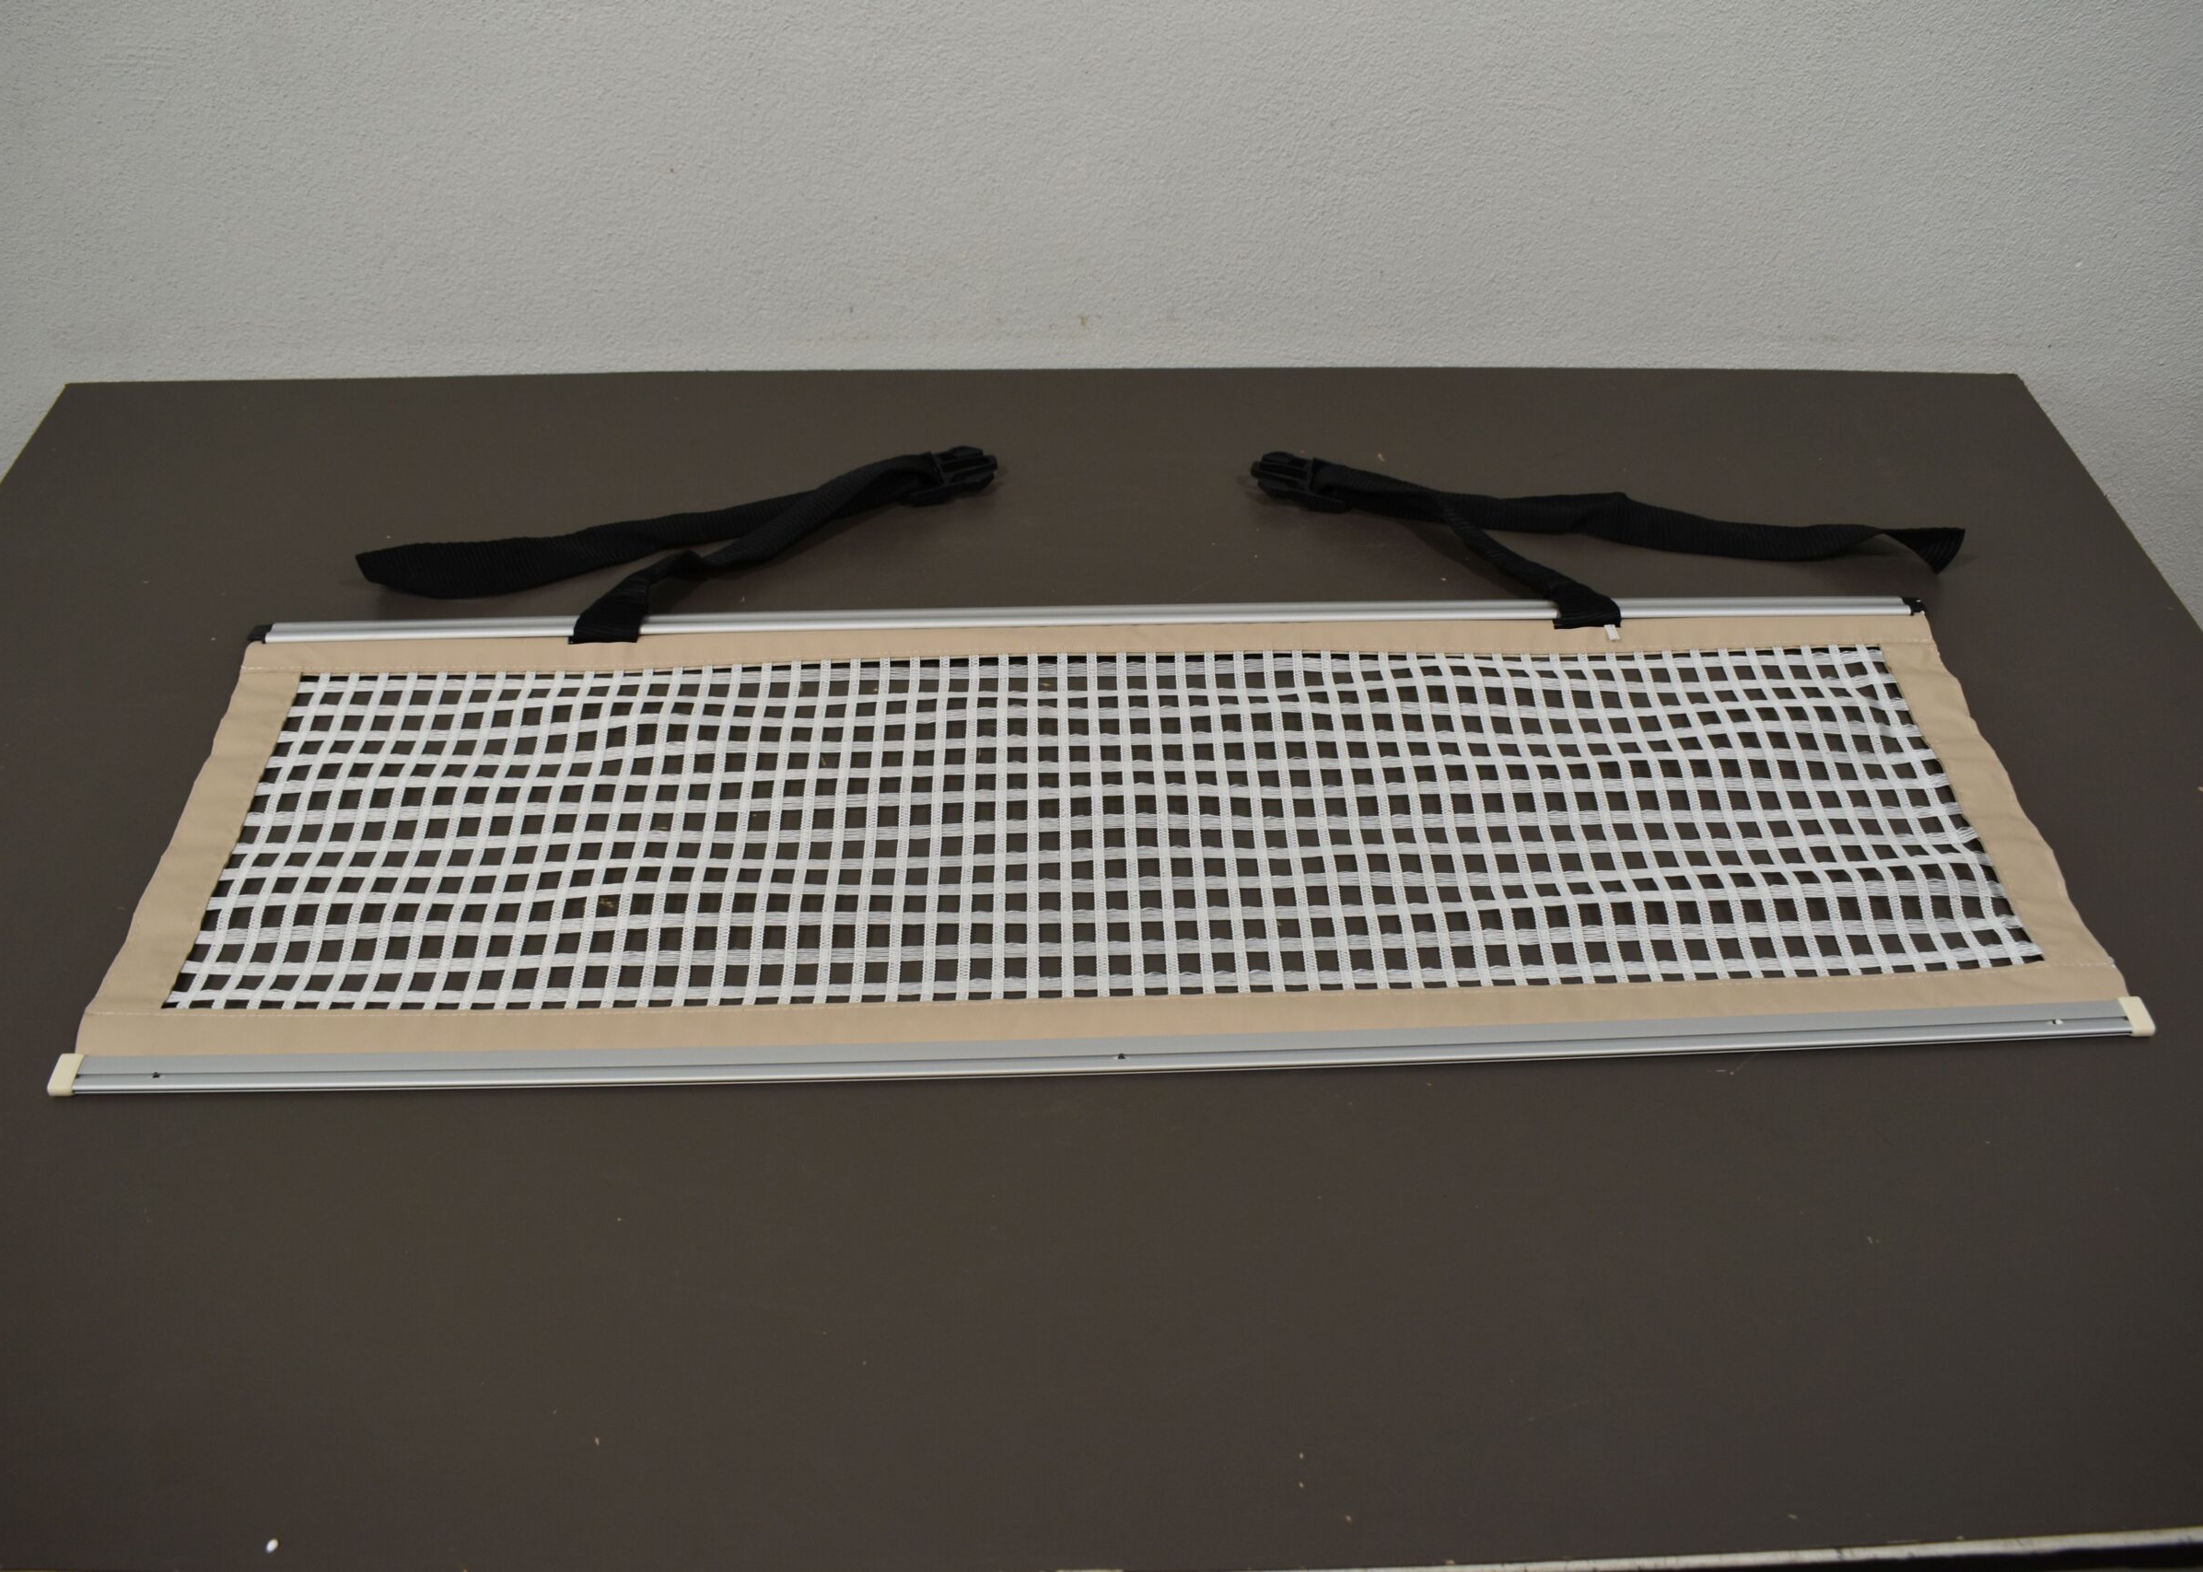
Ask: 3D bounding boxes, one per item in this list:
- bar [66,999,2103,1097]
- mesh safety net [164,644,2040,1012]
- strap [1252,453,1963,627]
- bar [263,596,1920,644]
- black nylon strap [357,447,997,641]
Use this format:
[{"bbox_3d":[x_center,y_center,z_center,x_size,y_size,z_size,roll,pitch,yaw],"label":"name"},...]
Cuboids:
[{"bbox_3d":[0.016,0.132,0.906,1.080,0.009,0.021,-1,46,-3],"label":"bar"},{"bbox_3d":[0.009,0.010,1.020,0.998,0.011,0.257,-1,46,-3],"label":"mesh safety net"},{"bbox_3d":[0.326,-0.154,1.169,0.475,0.037,0.139,10,47,8],"label":"strap"},{"bbox_3d":[0.003,-0.107,1.133,1.080,0.011,0.015,-1,46,-3],"label":"bar"},{"bbox_3d":[-0.258,-0.153,1.151,0.420,0.037,0.128,-15,49,-16],"label":"black nylon strap"}]

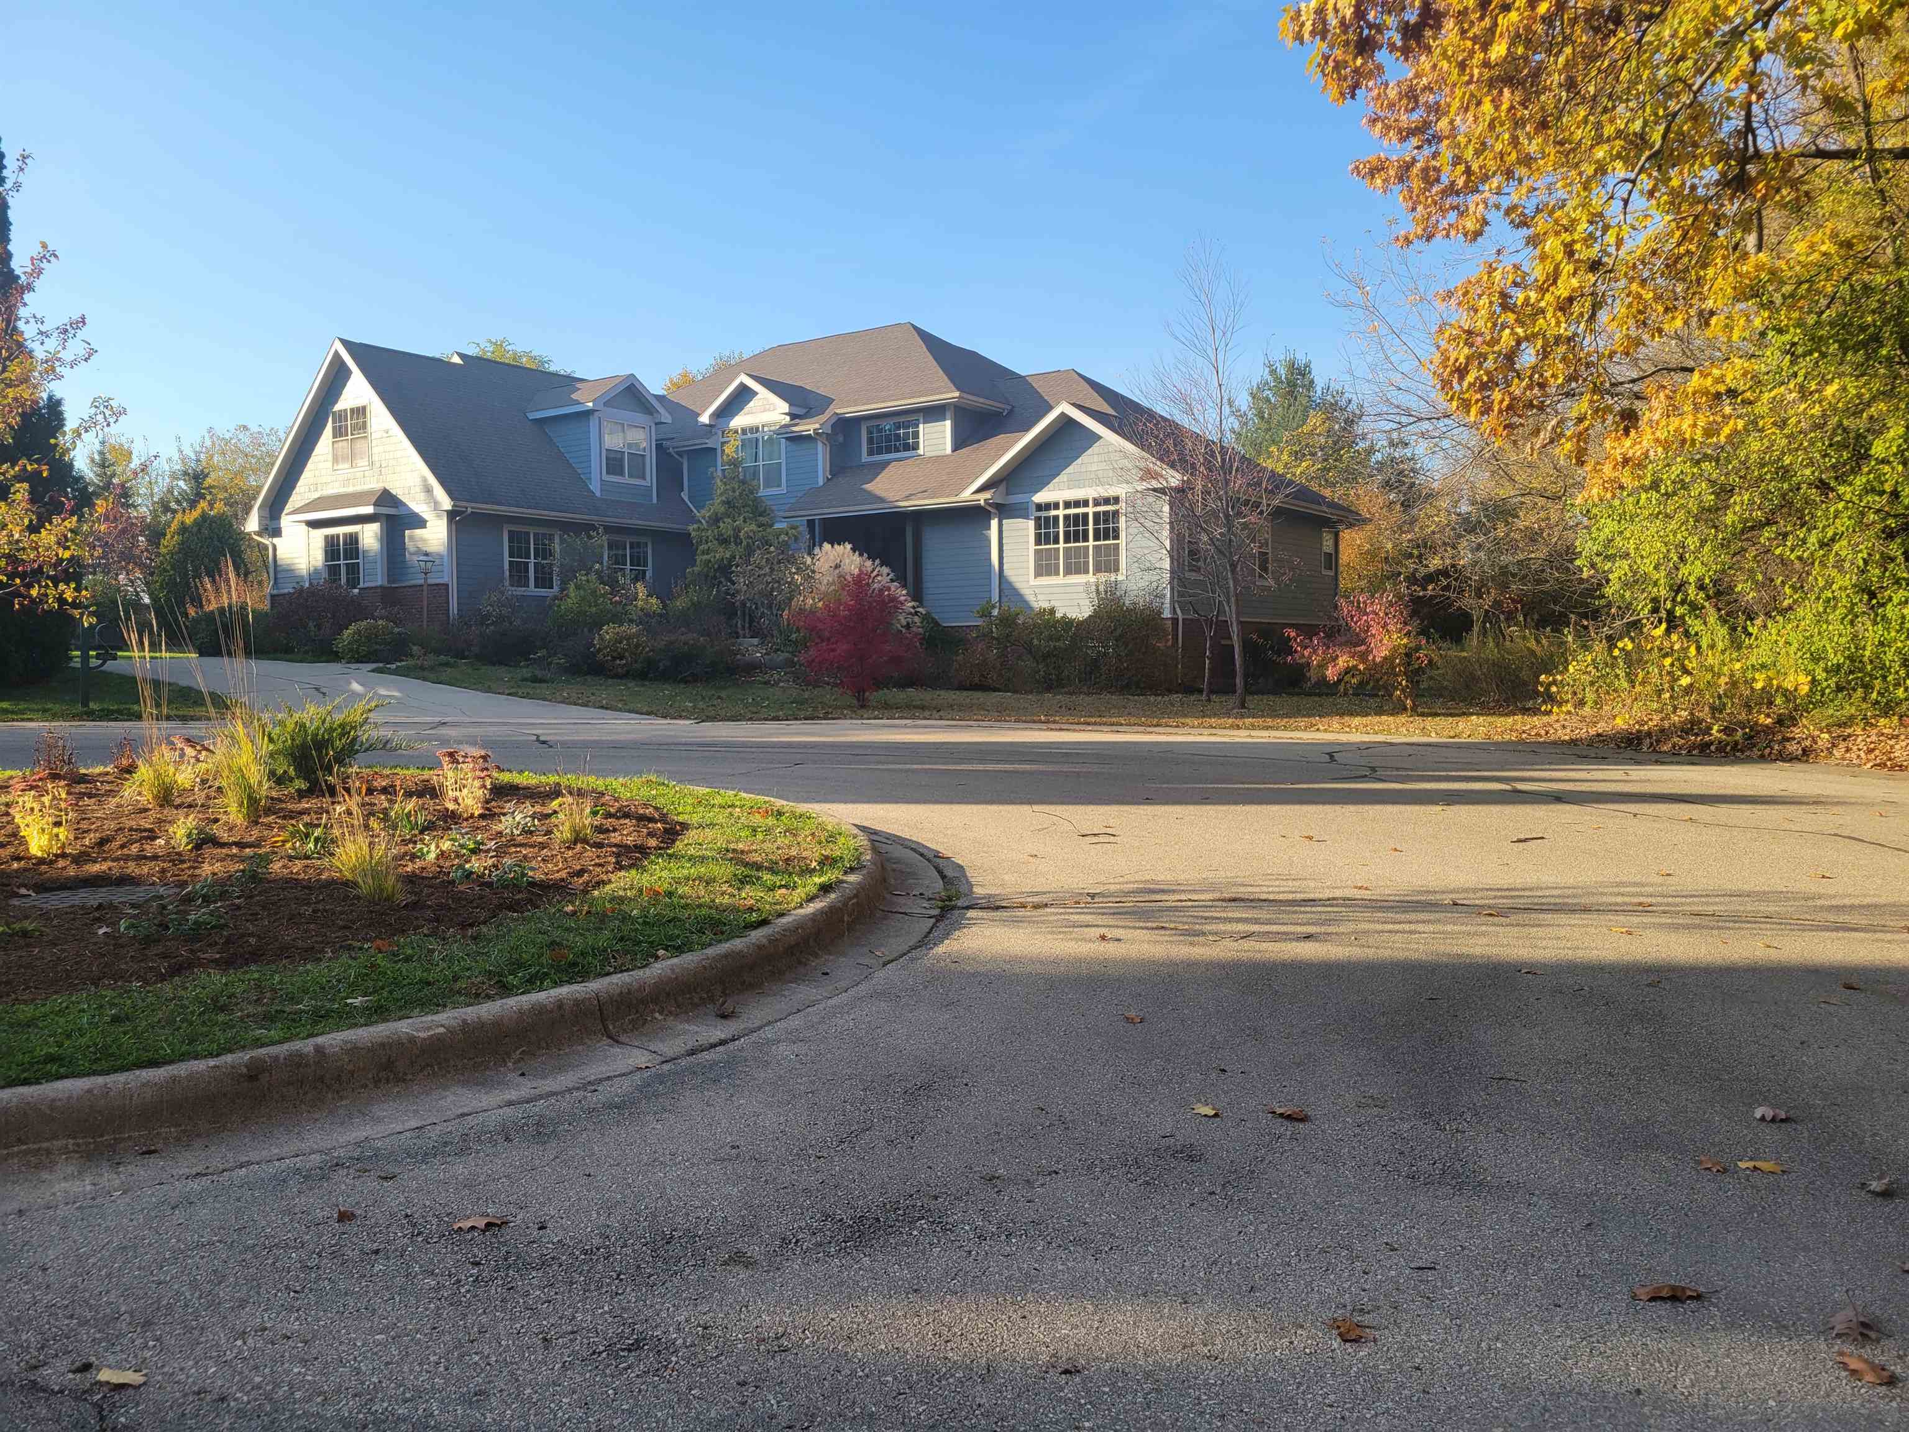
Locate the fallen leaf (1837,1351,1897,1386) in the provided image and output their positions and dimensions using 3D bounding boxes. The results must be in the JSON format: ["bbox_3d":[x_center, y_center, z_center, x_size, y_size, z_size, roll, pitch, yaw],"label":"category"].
[{"bbox_3d":[1.865,1.335,2.934,0.058,0.026,0.120,-2,2,-34],"label":"fallen leaf"}]

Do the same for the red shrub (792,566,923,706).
[{"bbox_3d":[-1.837,-1.512,27.164,2.442,2.606,2.317,-1,2,0],"label":"red shrub"}]

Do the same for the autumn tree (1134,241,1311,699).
[{"bbox_3d":[4.727,-4.273,25.675,2.983,8.316,2.889,-1,2,0],"label":"autumn tree"}]

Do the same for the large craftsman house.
[{"bbox_3d":[-3.571,-6.177,39.023,23.414,10.954,19.163,1,2,34],"label":"large craftsman house"}]

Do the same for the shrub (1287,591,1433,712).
[{"bbox_3d":[7.067,-1.104,24.979,2.346,2.039,2.144,-1,2,0],"label":"shrub"}]

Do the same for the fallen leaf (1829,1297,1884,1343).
[{"bbox_3d":[1.966,1.318,3.128,0.112,0.035,0.145,0,2,26],"label":"fallen leaf"}]

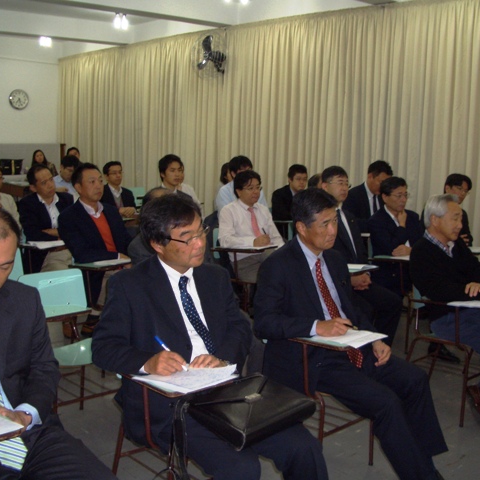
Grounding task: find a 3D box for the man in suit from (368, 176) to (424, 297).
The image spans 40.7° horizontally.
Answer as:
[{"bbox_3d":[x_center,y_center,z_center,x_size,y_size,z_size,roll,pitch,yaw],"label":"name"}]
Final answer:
[{"bbox_3d":[1.238,0.170,4.792,0.520,1.245,0.800,-5,11,-40],"label":"man in suit"}]

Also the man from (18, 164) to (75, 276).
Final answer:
[{"bbox_3d":[-1.375,0.068,4.801,0.520,1.226,0.760,-6,12,-40],"label":"man"}]

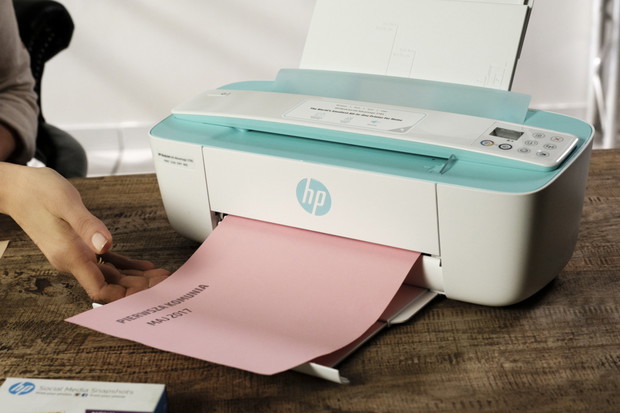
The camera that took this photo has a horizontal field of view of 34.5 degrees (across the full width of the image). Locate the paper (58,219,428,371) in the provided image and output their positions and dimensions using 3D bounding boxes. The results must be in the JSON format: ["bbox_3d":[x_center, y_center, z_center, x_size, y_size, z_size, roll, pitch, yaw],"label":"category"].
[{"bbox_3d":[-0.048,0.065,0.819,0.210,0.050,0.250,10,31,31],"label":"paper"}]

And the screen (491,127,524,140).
[{"bbox_3d":[0.168,-0.062,0.850,0.026,0.004,0.015,12,38,30],"label":"screen"}]

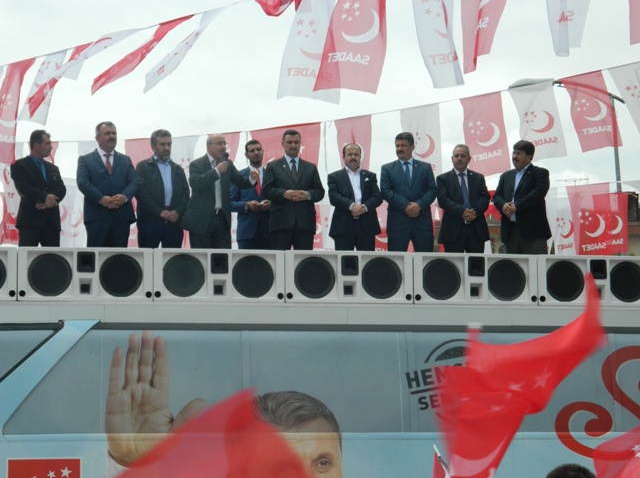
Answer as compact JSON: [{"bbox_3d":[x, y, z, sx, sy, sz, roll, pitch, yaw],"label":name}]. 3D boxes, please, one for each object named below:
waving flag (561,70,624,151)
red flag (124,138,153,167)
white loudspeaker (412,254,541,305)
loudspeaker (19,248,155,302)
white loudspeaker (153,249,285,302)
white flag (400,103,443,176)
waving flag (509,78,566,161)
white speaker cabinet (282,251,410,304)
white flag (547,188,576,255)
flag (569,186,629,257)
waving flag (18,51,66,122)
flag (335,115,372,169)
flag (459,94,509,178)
[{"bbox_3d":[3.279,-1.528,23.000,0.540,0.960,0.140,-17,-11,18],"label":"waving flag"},{"bbox_3d":[-2.390,-0.904,25.500,0.500,0.900,0.140,-8,-8,14],"label":"red flag"},{"bbox_3d":[1.368,0.388,17.352,1.175,0.460,0.450,1,-6,-11],"label":"white loudspeaker"},{"bbox_3d":[-1.983,0.330,16.014,1.120,0.440,0.440,1,-9,-10],"label":"loudspeaker"},{"bbox_3d":[-0.934,0.340,16.886,1.175,0.460,0.450,1,-6,-11],"label":"white loudspeaker"},{"bbox_3d":[1.054,-0.988,19.700,0.460,0.800,0.130,-8,-10,28],"label":"white flag"},{"bbox_3d":[2.192,-1.179,19.100,0.500,0.800,0.140,-15,-9,27],"label":"waving flag"},{"bbox_3d":[0.217,0.364,17.119,1.175,0.460,0.450,1,-6,-11],"label":"white speaker cabinet"},{"bbox_3d":[3.056,-0.183,24.000,0.480,0.920,0.140,-4,-7,20],"label":"white flag"},{"bbox_3d":[3.364,-0.187,23.000,0.660,0.930,0.140,-4,-7,20],"label":"flag"},{"bbox_3d":[-2.163,-1.178,14.900,0.380,0.630,0.130,0,-25,47],"label":"waving flag"},{"bbox_3d":[0.355,-0.898,20.000,0.440,0.770,0.130,-5,-10,28],"label":"flag"},{"bbox_3d":[1.679,-1.059,19.300,0.480,0.810,0.130,-12,-10,27],"label":"flag"}]

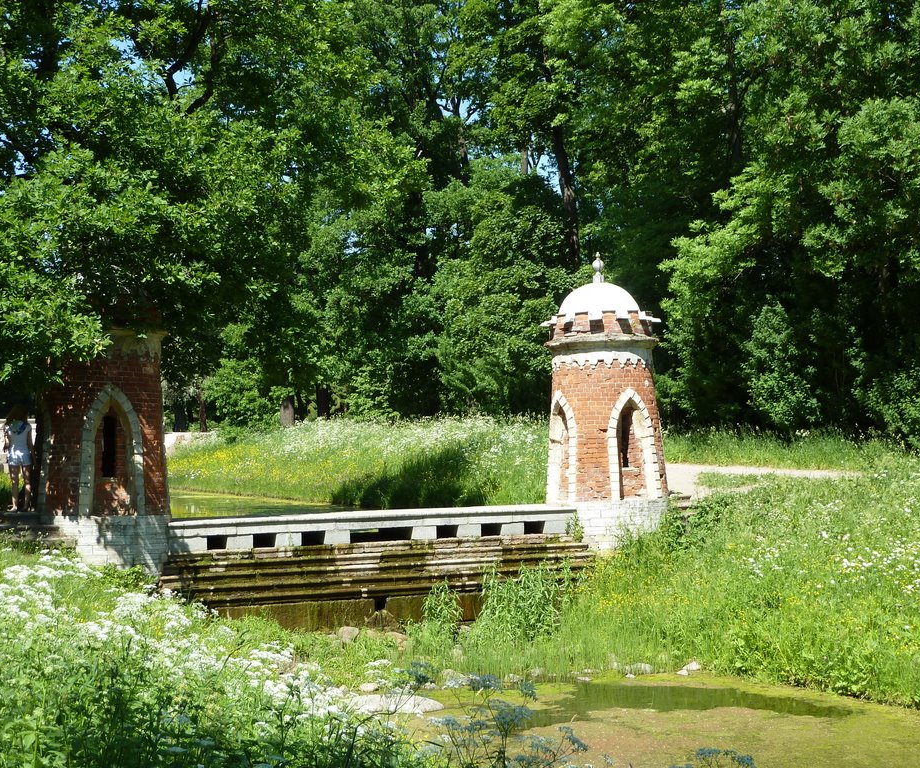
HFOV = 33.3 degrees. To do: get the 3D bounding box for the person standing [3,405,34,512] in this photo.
[{"bbox_3d":[-6.839,1.145,23.800,0.480,1.660,0.320,0,-3,-19],"label":"person standing"}]

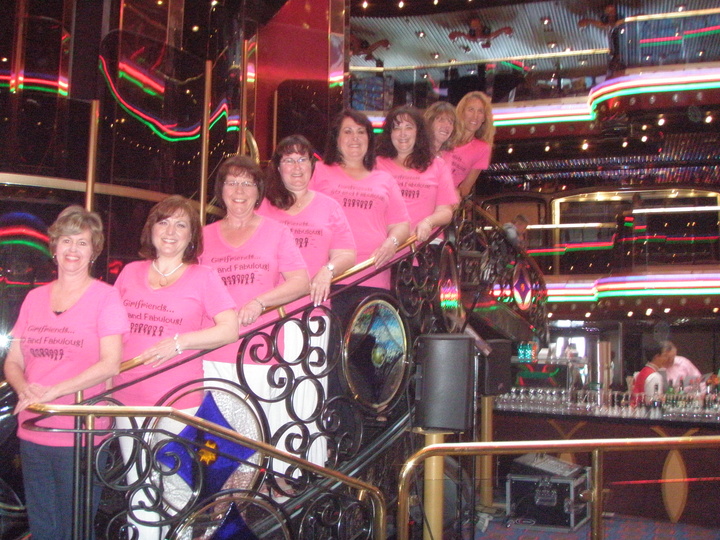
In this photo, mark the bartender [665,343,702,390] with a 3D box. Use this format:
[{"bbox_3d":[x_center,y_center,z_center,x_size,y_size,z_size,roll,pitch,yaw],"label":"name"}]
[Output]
[{"bbox_3d":[3.470,1.621,8.419,0.540,1.680,0.480,-3,-7,37],"label":"bartender"}]

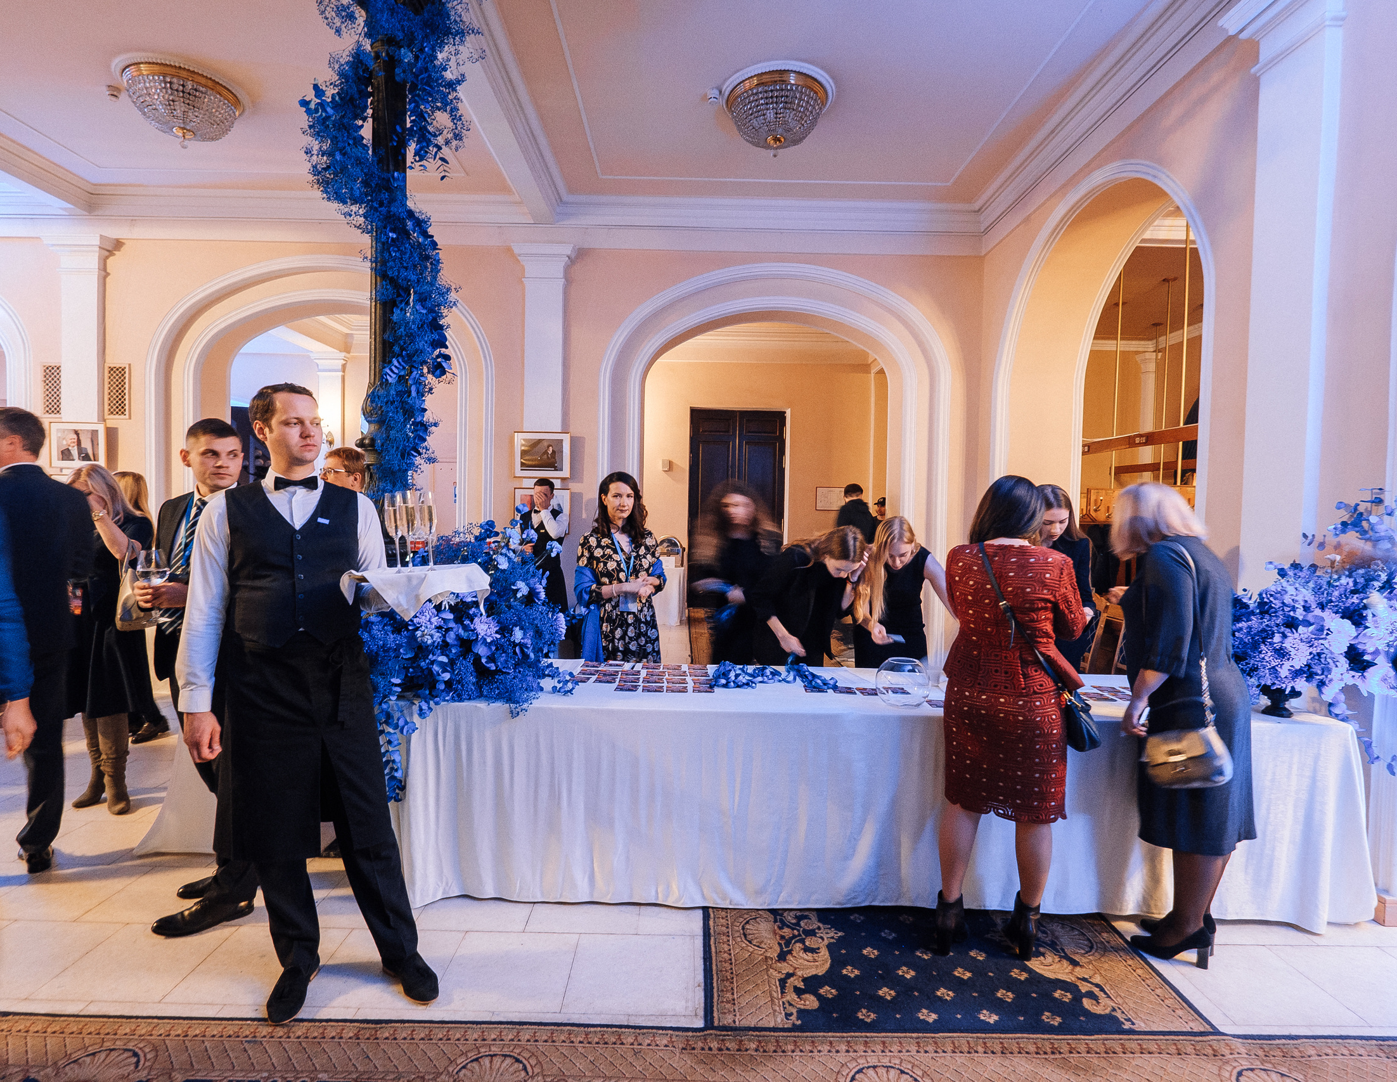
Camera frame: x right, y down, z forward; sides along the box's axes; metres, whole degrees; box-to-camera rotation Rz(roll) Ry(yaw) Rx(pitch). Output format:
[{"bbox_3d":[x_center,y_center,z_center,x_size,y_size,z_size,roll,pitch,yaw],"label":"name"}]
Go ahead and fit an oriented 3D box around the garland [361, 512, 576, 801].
[{"bbox_3d":[-0.942,0.465,2.852,0.950,1.120,0.750,1,3,0],"label":"garland"}]

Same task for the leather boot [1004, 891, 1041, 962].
[{"bbox_3d":[1.085,1.269,2.345,0.095,0.235,0.250,1,2,3],"label":"leather boot"}]

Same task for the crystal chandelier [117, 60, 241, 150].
[{"bbox_3d":[-3.410,-2.787,4.479,0.630,0.380,0.630,1,2,0],"label":"crystal chandelier"}]

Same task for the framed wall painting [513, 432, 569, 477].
[{"bbox_3d":[-1.404,-0.772,6.084,0.510,0.420,0.035,1,2,0],"label":"framed wall painting"}]

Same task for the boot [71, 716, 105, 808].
[{"bbox_3d":[-3.005,1.057,3.372,0.120,0.440,0.260,1,2,0],"label":"boot"}]

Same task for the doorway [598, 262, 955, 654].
[{"bbox_3d":[0.699,-0.644,6.199,3.240,3.670,0.420,1,3,0],"label":"doorway"}]

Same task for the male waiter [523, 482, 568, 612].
[{"bbox_3d":[-1.297,0.338,5.728,0.500,1.750,0.370,1,2,10],"label":"male waiter"}]

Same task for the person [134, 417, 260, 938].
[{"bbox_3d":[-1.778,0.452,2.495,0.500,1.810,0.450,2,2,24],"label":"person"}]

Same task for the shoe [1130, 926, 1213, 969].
[{"bbox_3d":[1.572,1.326,2.266,0.235,0.145,0.085,2,3,28],"label":"shoe"}]

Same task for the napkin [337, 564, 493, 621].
[{"bbox_3d":[-0.770,0.132,1.871,0.390,0.140,0.340,1,2,0],"label":"napkin"}]

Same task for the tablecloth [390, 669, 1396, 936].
[{"bbox_3d":[0.668,0.987,2.914,3.540,0.730,0.820,1,3,2],"label":"tablecloth"}]

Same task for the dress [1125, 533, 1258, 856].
[{"bbox_3d":[1.620,0.521,2.254,0.420,1.100,0.430,4,4,43],"label":"dress"}]

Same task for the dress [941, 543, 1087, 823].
[{"bbox_3d":[1.083,0.465,2.388,0.450,0.920,0.350,2,3,27],"label":"dress"}]

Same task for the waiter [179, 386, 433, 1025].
[{"bbox_3d":[-1.118,0.454,1.970,0.630,1.820,0.460,0,3,-27],"label":"waiter"}]

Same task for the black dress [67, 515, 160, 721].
[{"bbox_3d":[-2.782,0.367,3.231,0.430,0.990,0.340,2,3,26],"label":"black dress"}]

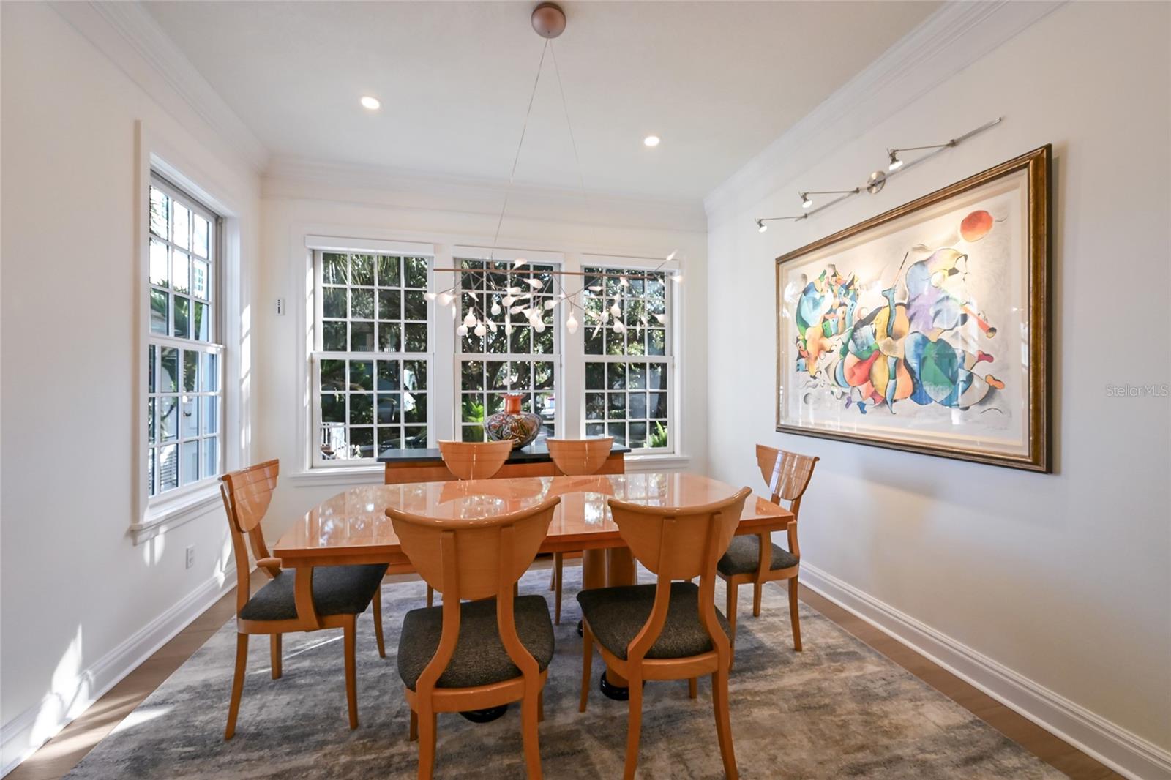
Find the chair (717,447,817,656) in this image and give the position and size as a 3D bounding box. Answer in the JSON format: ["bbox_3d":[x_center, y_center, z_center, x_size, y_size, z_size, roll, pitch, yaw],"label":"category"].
[{"bbox_3d":[0.786,0.785,2.316,0.548,0.950,0.542,0,0,-13],"label":"chair"}]

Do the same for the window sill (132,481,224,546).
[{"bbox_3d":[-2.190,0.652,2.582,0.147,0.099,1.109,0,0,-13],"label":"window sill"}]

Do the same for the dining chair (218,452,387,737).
[{"bbox_3d":[-1.139,0.794,1.869,0.548,0.950,0.542,0,0,-13],"label":"dining chair"}]

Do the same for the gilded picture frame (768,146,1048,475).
[{"bbox_3d":[1.513,-0.303,2.411,0.045,1.205,1.536,0,0,-13],"label":"gilded picture frame"}]

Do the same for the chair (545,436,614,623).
[{"bbox_3d":[0.009,0.785,2.729,0.497,0.950,0.548,0,0,-13],"label":"chair"}]

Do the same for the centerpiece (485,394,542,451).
[{"bbox_3d":[-0.555,0.241,3.498,0.449,0.433,0.449,0,0,-13],"label":"centerpiece"}]

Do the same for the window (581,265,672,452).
[{"bbox_3d":[0.383,-0.260,4.081,0.848,1.670,0.115,0,0,-13],"label":"window"}]

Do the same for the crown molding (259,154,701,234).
[{"bbox_3d":[-0.605,-1.563,3.688,3.570,0.261,0.102,0,0,-13],"label":"crown molding"}]

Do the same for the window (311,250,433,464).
[{"bbox_3d":[-1.676,-0.236,3.601,0.867,1.677,0.115,0,0,-13],"label":"window"}]

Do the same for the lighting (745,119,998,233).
[{"bbox_3d":[1.391,-1.063,2.362,0.300,0.147,1.243,0,0,-13],"label":"lighting"}]

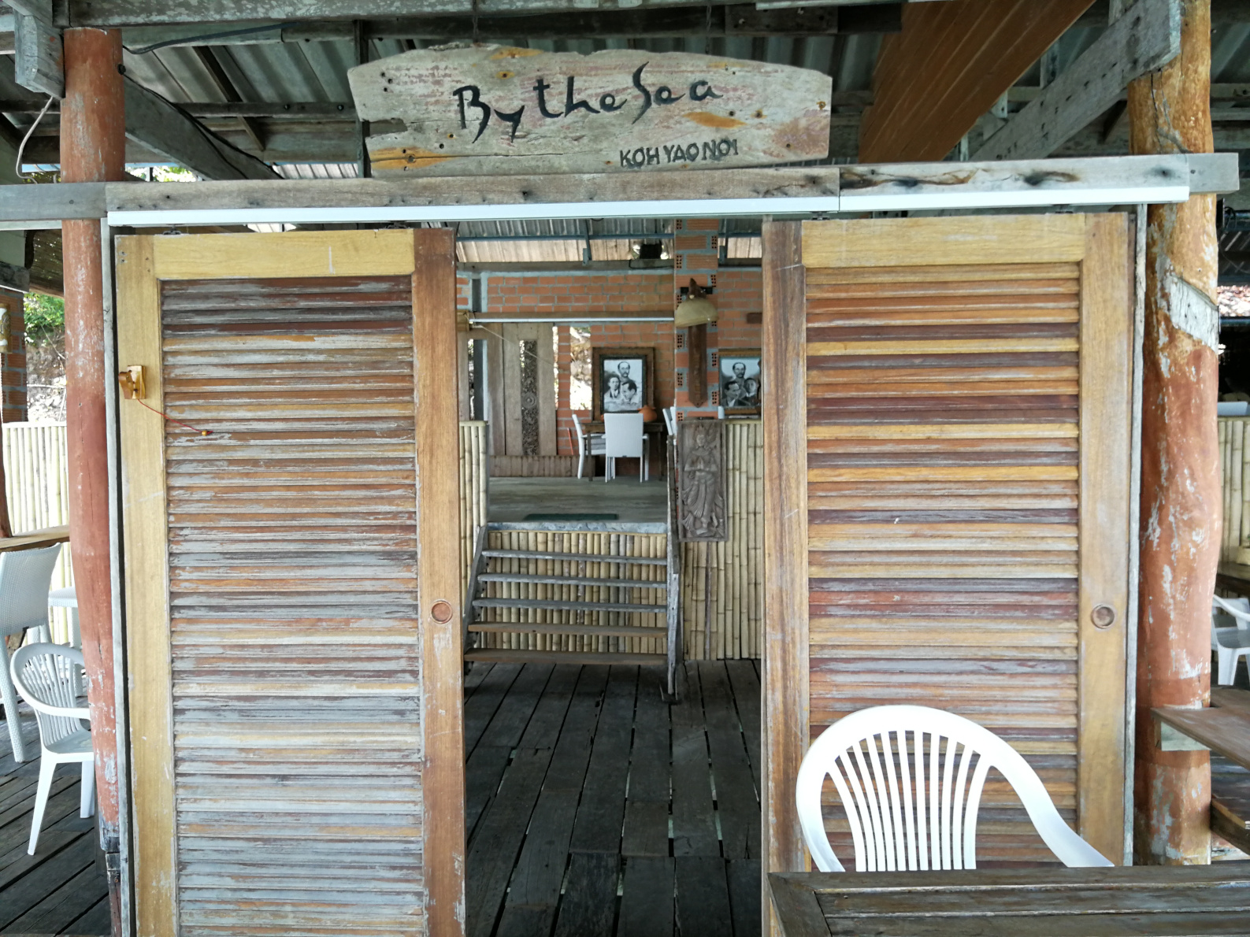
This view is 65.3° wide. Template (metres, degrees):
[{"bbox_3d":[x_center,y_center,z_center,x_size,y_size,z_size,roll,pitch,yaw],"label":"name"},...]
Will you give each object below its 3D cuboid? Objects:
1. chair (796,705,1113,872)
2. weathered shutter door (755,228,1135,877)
[{"bbox_3d":[0.655,0.984,2.030,0.570,0.830,0.560,-1,4,-3],"label":"chair"},{"bbox_3d":[0.812,0.373,2.485,0.900,2.020,0.045,0,4,3],"label":"weathered shutter door"}]

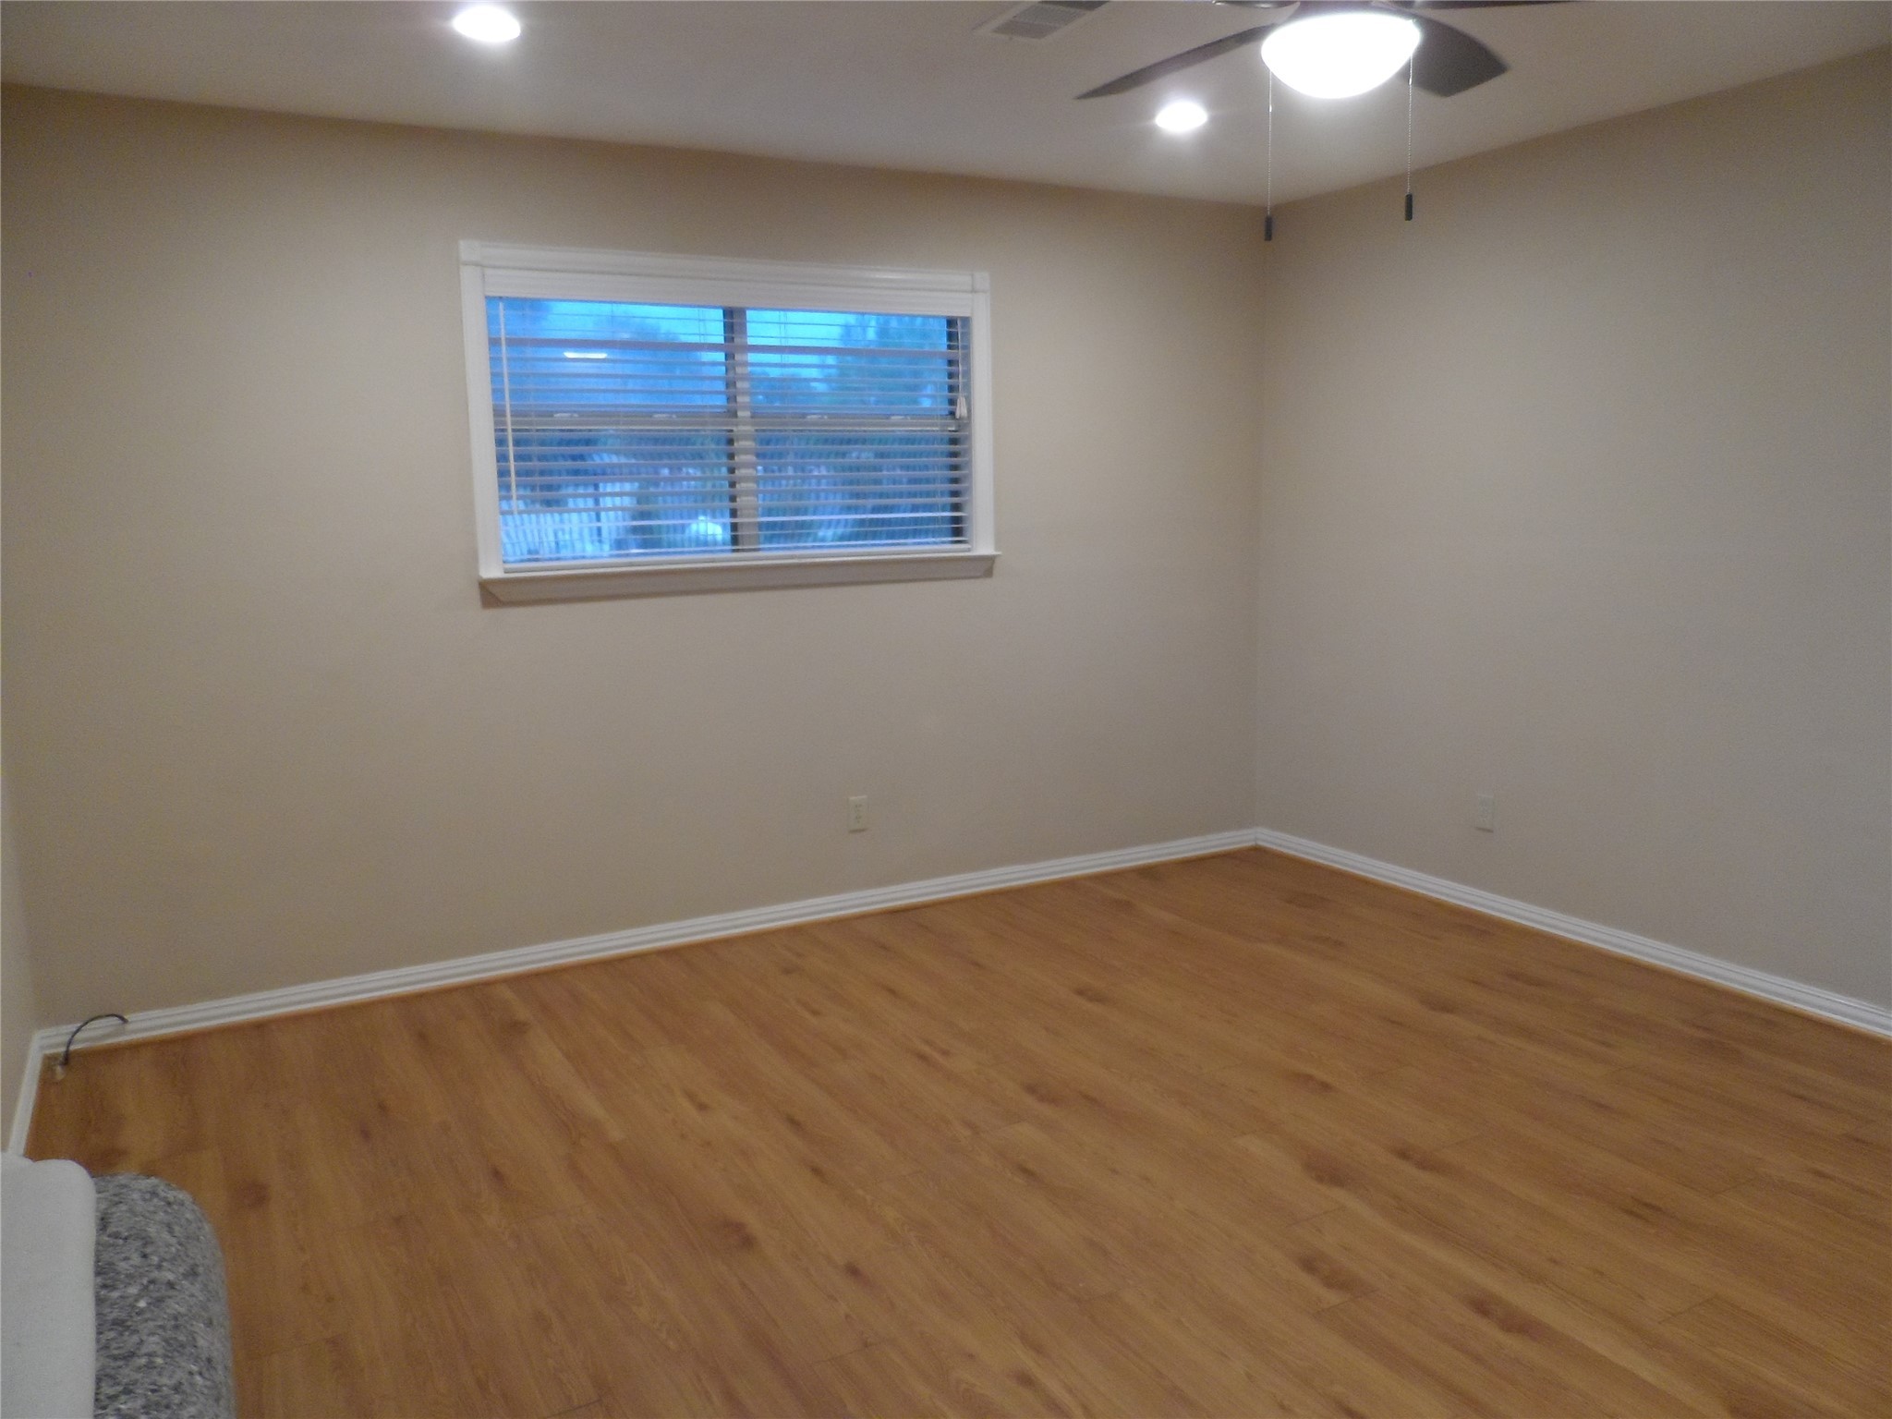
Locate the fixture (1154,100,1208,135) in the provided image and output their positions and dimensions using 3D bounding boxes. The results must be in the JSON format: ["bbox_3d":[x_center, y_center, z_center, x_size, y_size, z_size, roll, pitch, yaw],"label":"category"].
[{"bbox_3d":[0.654,-1.649,3.652,0.165,0.060,0.165,-1,9,0],"label":"fixture"}]

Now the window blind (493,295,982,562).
[{"bbox_3d":[-0.617,-0.880,4.236,1.610,0.800,0.060,-6,11,-28],"label":"window blind"}]

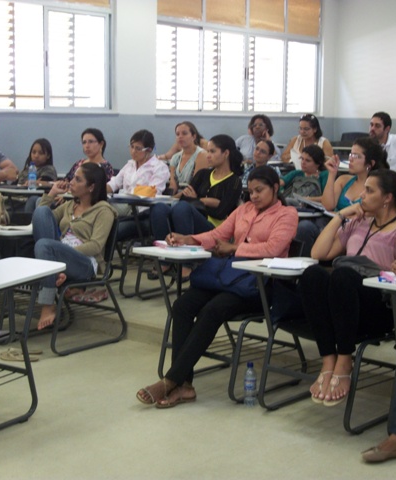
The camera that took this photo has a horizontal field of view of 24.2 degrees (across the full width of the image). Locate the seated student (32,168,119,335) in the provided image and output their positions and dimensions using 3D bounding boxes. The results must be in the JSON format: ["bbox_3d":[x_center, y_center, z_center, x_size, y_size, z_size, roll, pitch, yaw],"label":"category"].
[{"bbox_3d":[-0.831,0.052,5.880,0.680,1.080,0.520,-6,10,-40],"label":"seated student"}]

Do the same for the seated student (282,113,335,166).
[{"bbox_3d":[1.005,-0.646,9.003,0.550,1.170,0.780,7,10,38],"label":"seated student"}]

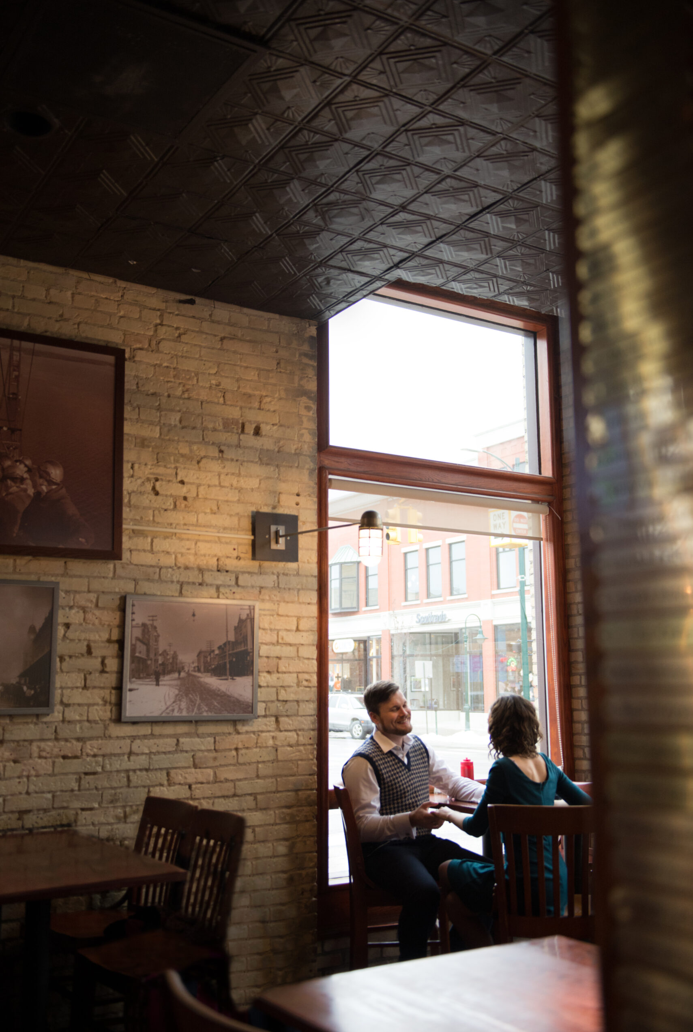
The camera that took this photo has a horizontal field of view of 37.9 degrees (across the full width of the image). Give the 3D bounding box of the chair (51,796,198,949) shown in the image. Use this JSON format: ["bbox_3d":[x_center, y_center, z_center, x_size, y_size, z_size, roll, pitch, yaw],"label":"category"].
[{"bbox_3d":[-0.848,1.493,3.648,0.480,0.870,0.430,7,-12,-38],"label":"chair"}]

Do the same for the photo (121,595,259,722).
[{"bbox_3d":[-0.688,0.642,4.523,0.645,0.540,0.035,5,-11,-31],"label":"photo"}]

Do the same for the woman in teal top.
[{"bbox_3d":[0.666,1.355,4.065,0.550,1.270,0.680,7,-12,-39],"label":"woman in teal top"}]

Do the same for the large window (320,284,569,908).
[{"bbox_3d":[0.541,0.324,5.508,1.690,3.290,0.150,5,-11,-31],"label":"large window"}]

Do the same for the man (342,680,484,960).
[{"bbox_3d":[0.311,1.375,4.335,0.650,1.320,0.620,-8,-12,41],"label":"man"}]

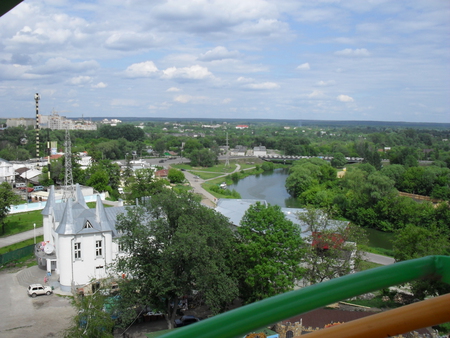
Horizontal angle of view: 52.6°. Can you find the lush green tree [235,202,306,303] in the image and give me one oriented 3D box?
[{"bbox_3d":[7.120,13.578,70.696,10.870,16.830,10.870,1,6,6],"label":"lush green tree"}]

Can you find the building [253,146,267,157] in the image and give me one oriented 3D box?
[{"bbox_3d":[27.561,-14.268,365.927,10.190,7.580,9.500,1,6,0],"label":"building"}]

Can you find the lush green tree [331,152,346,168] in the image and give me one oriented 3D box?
[{"bbox_3d":[75.725,-5.814,302.904,10.510,9.690,10.510,2,6,14],"label":"lush green tree"}]

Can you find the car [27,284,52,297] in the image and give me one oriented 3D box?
[{"bbox_3d":[-30.550,20.080,75.500,3.720,1.640,1.680,-2,7,-27],"label":"car"}]

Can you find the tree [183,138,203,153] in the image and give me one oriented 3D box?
[{"bbox_3d":[-26.211,-17.072,367.753,15.750,13.820,15.750,0,6,-4],"label":"tree"}]

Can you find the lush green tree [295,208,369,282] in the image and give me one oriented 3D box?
[{"bbox_3d":[18.406,13.891,77.400,12.070,15.090,12.070,2,6,14],"label":"lush green tree"}]

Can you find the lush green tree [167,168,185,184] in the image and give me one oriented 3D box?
[{"bbox_3d":[-22.893,3.386,210.608,8.100,6.990,8.100,0,6,-6],"label":"lush green tree"}]

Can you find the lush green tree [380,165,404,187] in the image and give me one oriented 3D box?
[{"bbox_3d":[77.753,3.714,210.450,11.560,11.650,11.560,3,7,20],"label":"lush green tree"}]

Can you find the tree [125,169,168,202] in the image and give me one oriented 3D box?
[{"bbox_3d":[-27.478,6.058,159.192,15.040,12.190,15.040,0,6,-10],"label":"tree"}]

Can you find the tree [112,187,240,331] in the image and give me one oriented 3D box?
[{"bbox_3d":[-7.238,12.775,62.921,16.860,19.680,16.020,0,6,-7],"label":"tree"}]

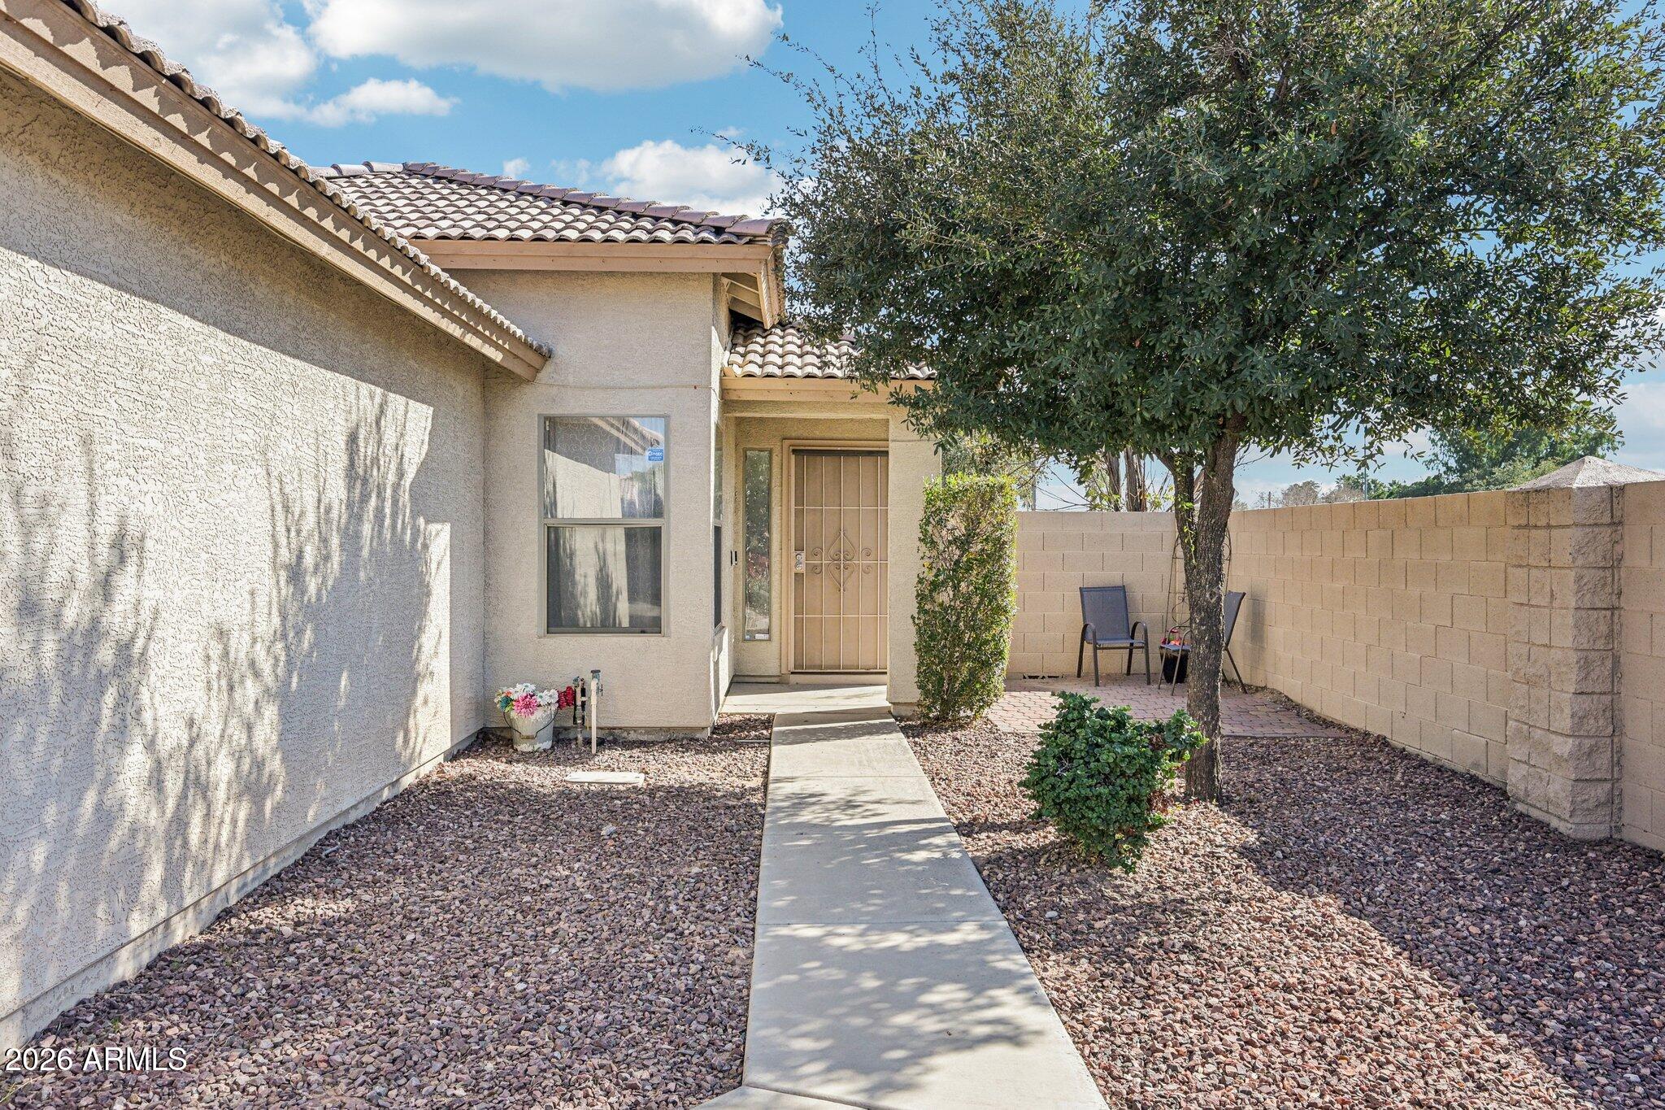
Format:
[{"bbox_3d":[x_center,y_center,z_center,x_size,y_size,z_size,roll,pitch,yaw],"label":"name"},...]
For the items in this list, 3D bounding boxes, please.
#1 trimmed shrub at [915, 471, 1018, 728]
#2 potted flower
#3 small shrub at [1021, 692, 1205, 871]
[{"bbox_3d":[1.040,0.325,8.630,0.790,1.890,0.740,0,1,0],"label":"trimmed shrub"},{"bbox_3d":[-2.040,1.080,7.460,0.460,0.450,0.410,0,1,0],"label":"potted flower"},{"bbox_3d":[1.285,1.000,5.100,0.840,0.750,0.750,0,1,0],"label":"small shrub"}]

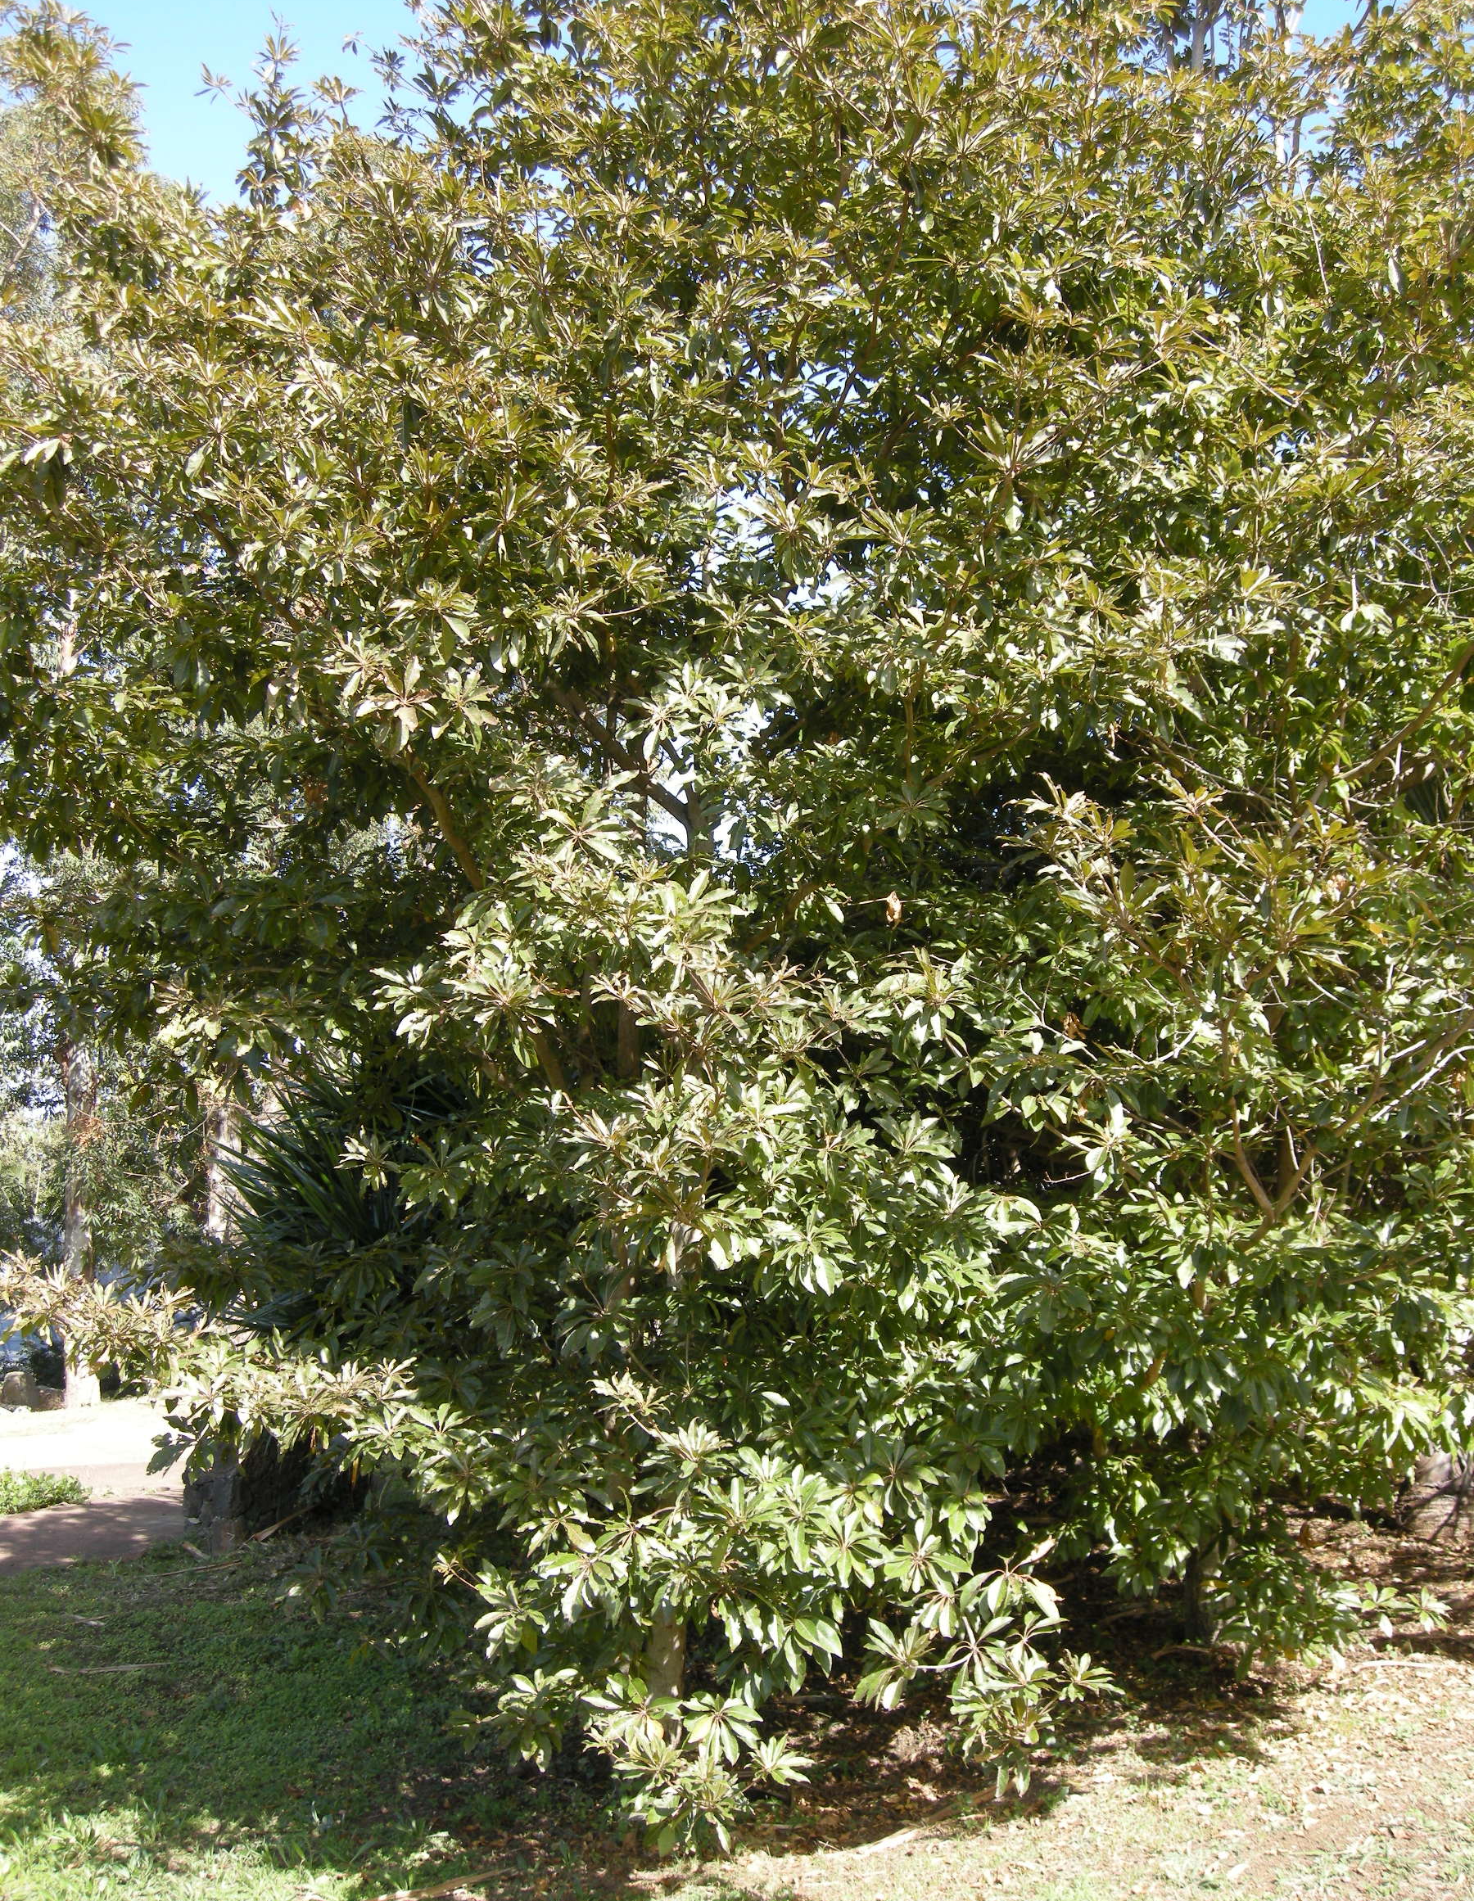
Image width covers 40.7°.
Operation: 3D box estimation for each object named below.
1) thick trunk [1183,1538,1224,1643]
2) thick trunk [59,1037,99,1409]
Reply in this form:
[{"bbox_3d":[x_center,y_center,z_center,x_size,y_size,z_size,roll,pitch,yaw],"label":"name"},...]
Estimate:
[{"bbox_3d":[1.621,2.226,6.900,0.140,0.390,0.140,0,-7,0],"label":"thick trunk"},{"bbox_3d":[-5.397,2.236,16.300,0.280,3.060,0.280,-2,-7,0],"label":"thick trunk"}]

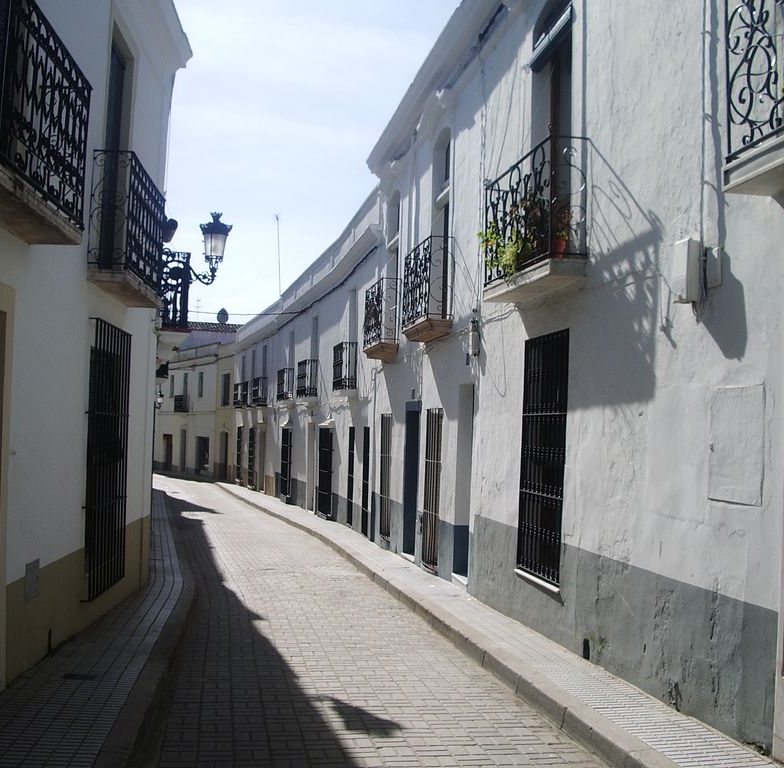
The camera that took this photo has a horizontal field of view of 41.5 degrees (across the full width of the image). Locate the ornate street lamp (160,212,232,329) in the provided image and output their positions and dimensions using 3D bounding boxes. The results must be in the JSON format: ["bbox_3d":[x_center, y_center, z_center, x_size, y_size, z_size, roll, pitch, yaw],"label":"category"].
[{"bbox_3d":[-2.700,-1.568,14.300,0.930,1.520,0.460,2,-3,-6],"label":"ornate street lamp"}]

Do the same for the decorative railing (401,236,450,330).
[{"bbox_3d":[0.465,-1.285,13.529,0.310,1.000,1.710,2,-3,-10],"label":"decorative railing"}]

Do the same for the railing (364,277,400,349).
[{"bbox_3d":[-0.164,-1.128,16.850,0.300,0.970,1.660,2,-2,-10],"label":"railing"}]

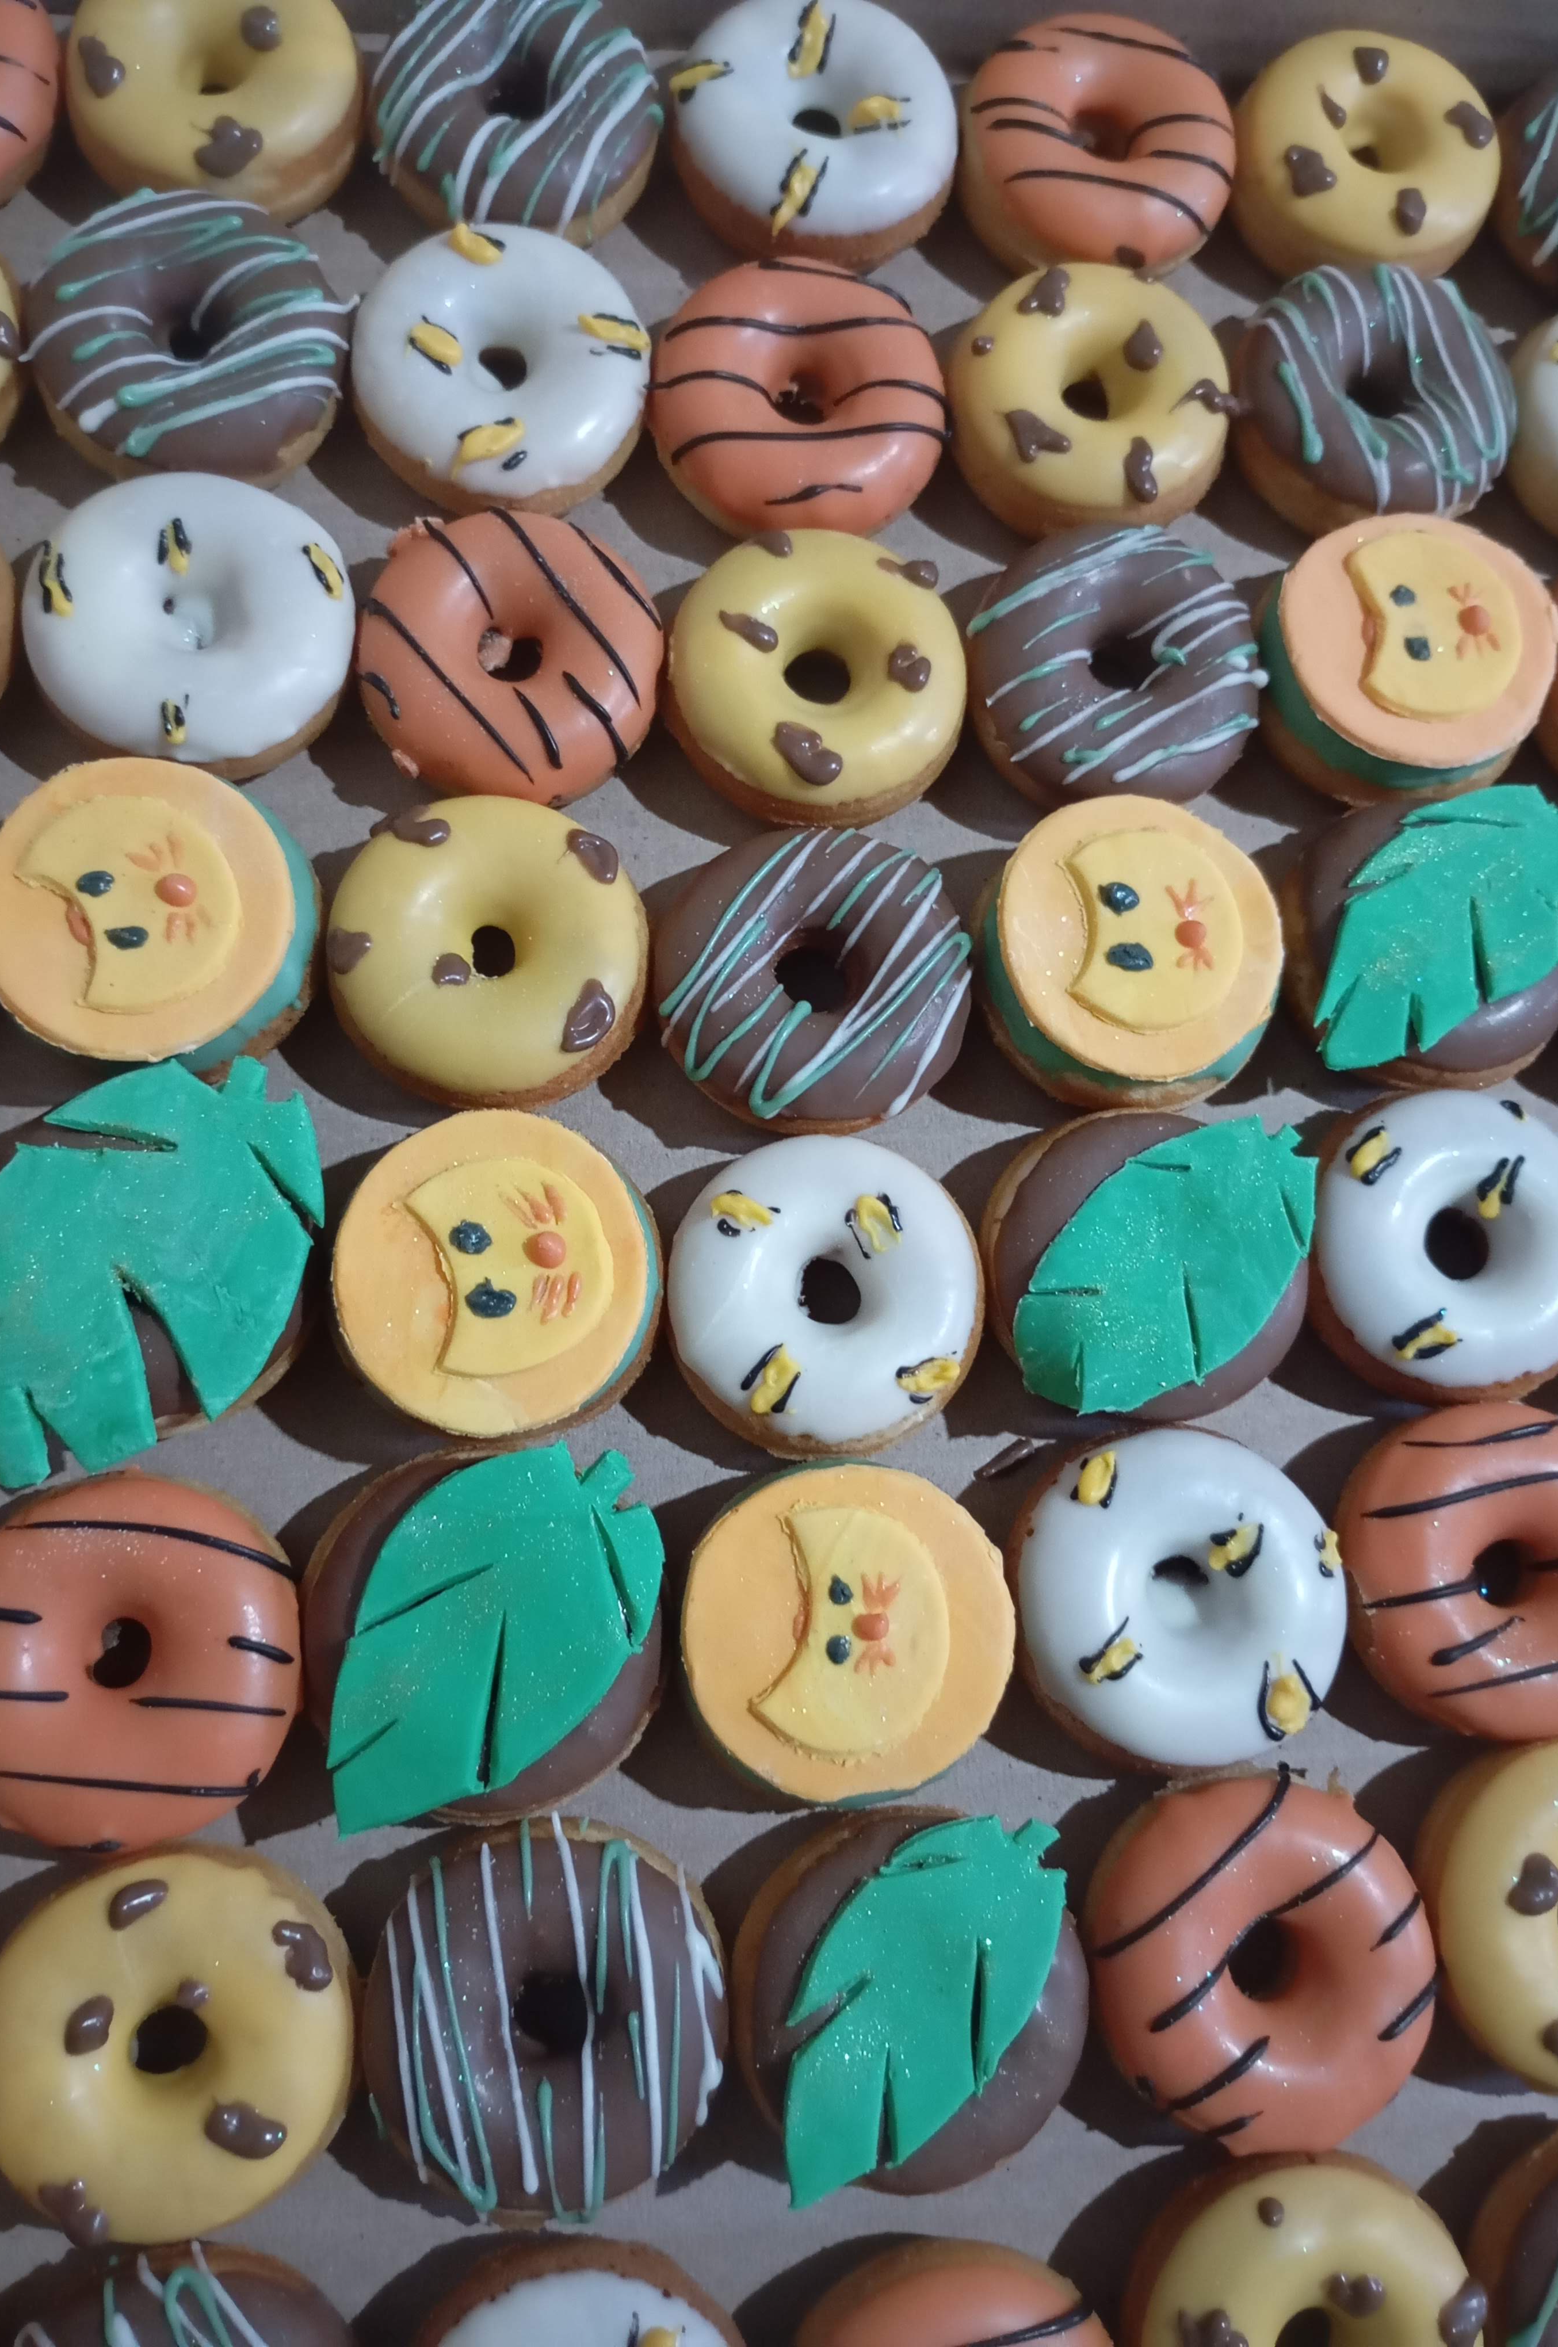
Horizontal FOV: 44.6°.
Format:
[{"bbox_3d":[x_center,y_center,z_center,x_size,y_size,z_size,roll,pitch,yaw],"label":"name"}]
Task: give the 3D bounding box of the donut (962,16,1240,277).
[{"bbox_3d":[0.066,-0.216,0.398,0.057,0.021,0.057,2,76,-6],"label":"donut"}]

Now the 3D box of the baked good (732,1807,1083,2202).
[{"bbox_3d":[0.022,0.137,0.317,0.059,0.027,0.059,2,76,-7],"label":"baked good"}]

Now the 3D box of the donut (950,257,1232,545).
[{"bbox_3d":[0.062,-0.154,0.379,0.056,0.023,0.056,0,75,-8],"label":"donut"}]

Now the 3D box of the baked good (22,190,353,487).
[{"bbox_3d":[-0.116,-0.165,0.376,0.061,0.025,0.061,2,76,-7],"label":"baked good"}]

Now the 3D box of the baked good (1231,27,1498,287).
[{"bbox_3d":[0.125,-0.216,0.405,0.056,0.023,0.056,0,75,-8],"label":"baked good"}]

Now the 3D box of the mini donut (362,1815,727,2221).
[{"bbox_3d":[-0.038,0.137,0.311,0.060,0.025,0.060,2,76,-7],"label":"mini donut"}]

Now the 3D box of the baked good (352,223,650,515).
[{"bbox_3d":[-0.056,-0.161,0.382,0.060,0.025,0.060,2,76,-7],"label":"baked good"}]

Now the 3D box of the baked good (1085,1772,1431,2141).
[{"bbox_3d":[0.080,0.129,0.315,0.059,0.021,0.059,2,76,-6],"label":"baked good"}]

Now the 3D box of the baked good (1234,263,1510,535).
[{"bbox_3d":[0.123,-0.159,0.390,0.058,0.021,0.058,2,76,-6],"label":"baked good"}]

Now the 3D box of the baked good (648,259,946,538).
[{"bbox_3d":[0.004,-0.158,0.389,0.060,0.025,0.060,2,76,-7],"label":"baked good"}]

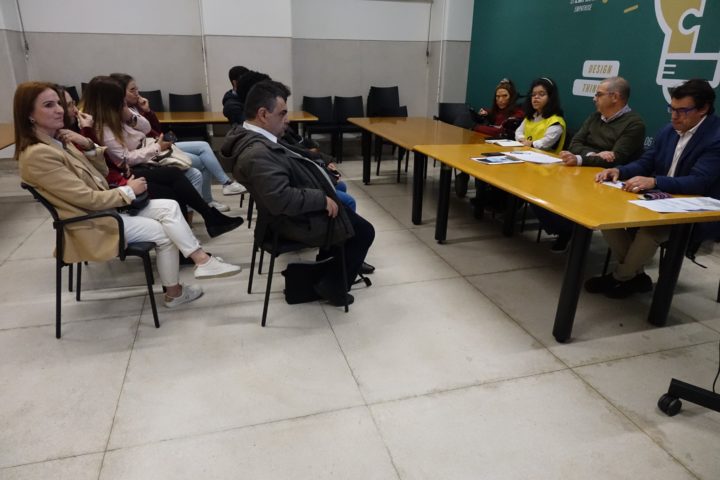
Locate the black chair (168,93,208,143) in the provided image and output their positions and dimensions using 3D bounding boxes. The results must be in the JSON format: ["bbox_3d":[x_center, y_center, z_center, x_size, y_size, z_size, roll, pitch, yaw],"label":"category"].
[{"bbox_3d":[-2.296,-1.454,6.445,0.460,0.830,0.550,-5,21,-15],"label":"black chair"}]

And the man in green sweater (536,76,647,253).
[{"bbox_3d":[1.604,-0.499,3.455,0.780,1.270,0.600,-5,21,-15],"label":"man in green sweater"}]

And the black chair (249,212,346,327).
[{"bbox_3d":[-0.360,-0.013,2.734,0.550,0.820,0.480,-7,22,-20],"label":"black chair"}]

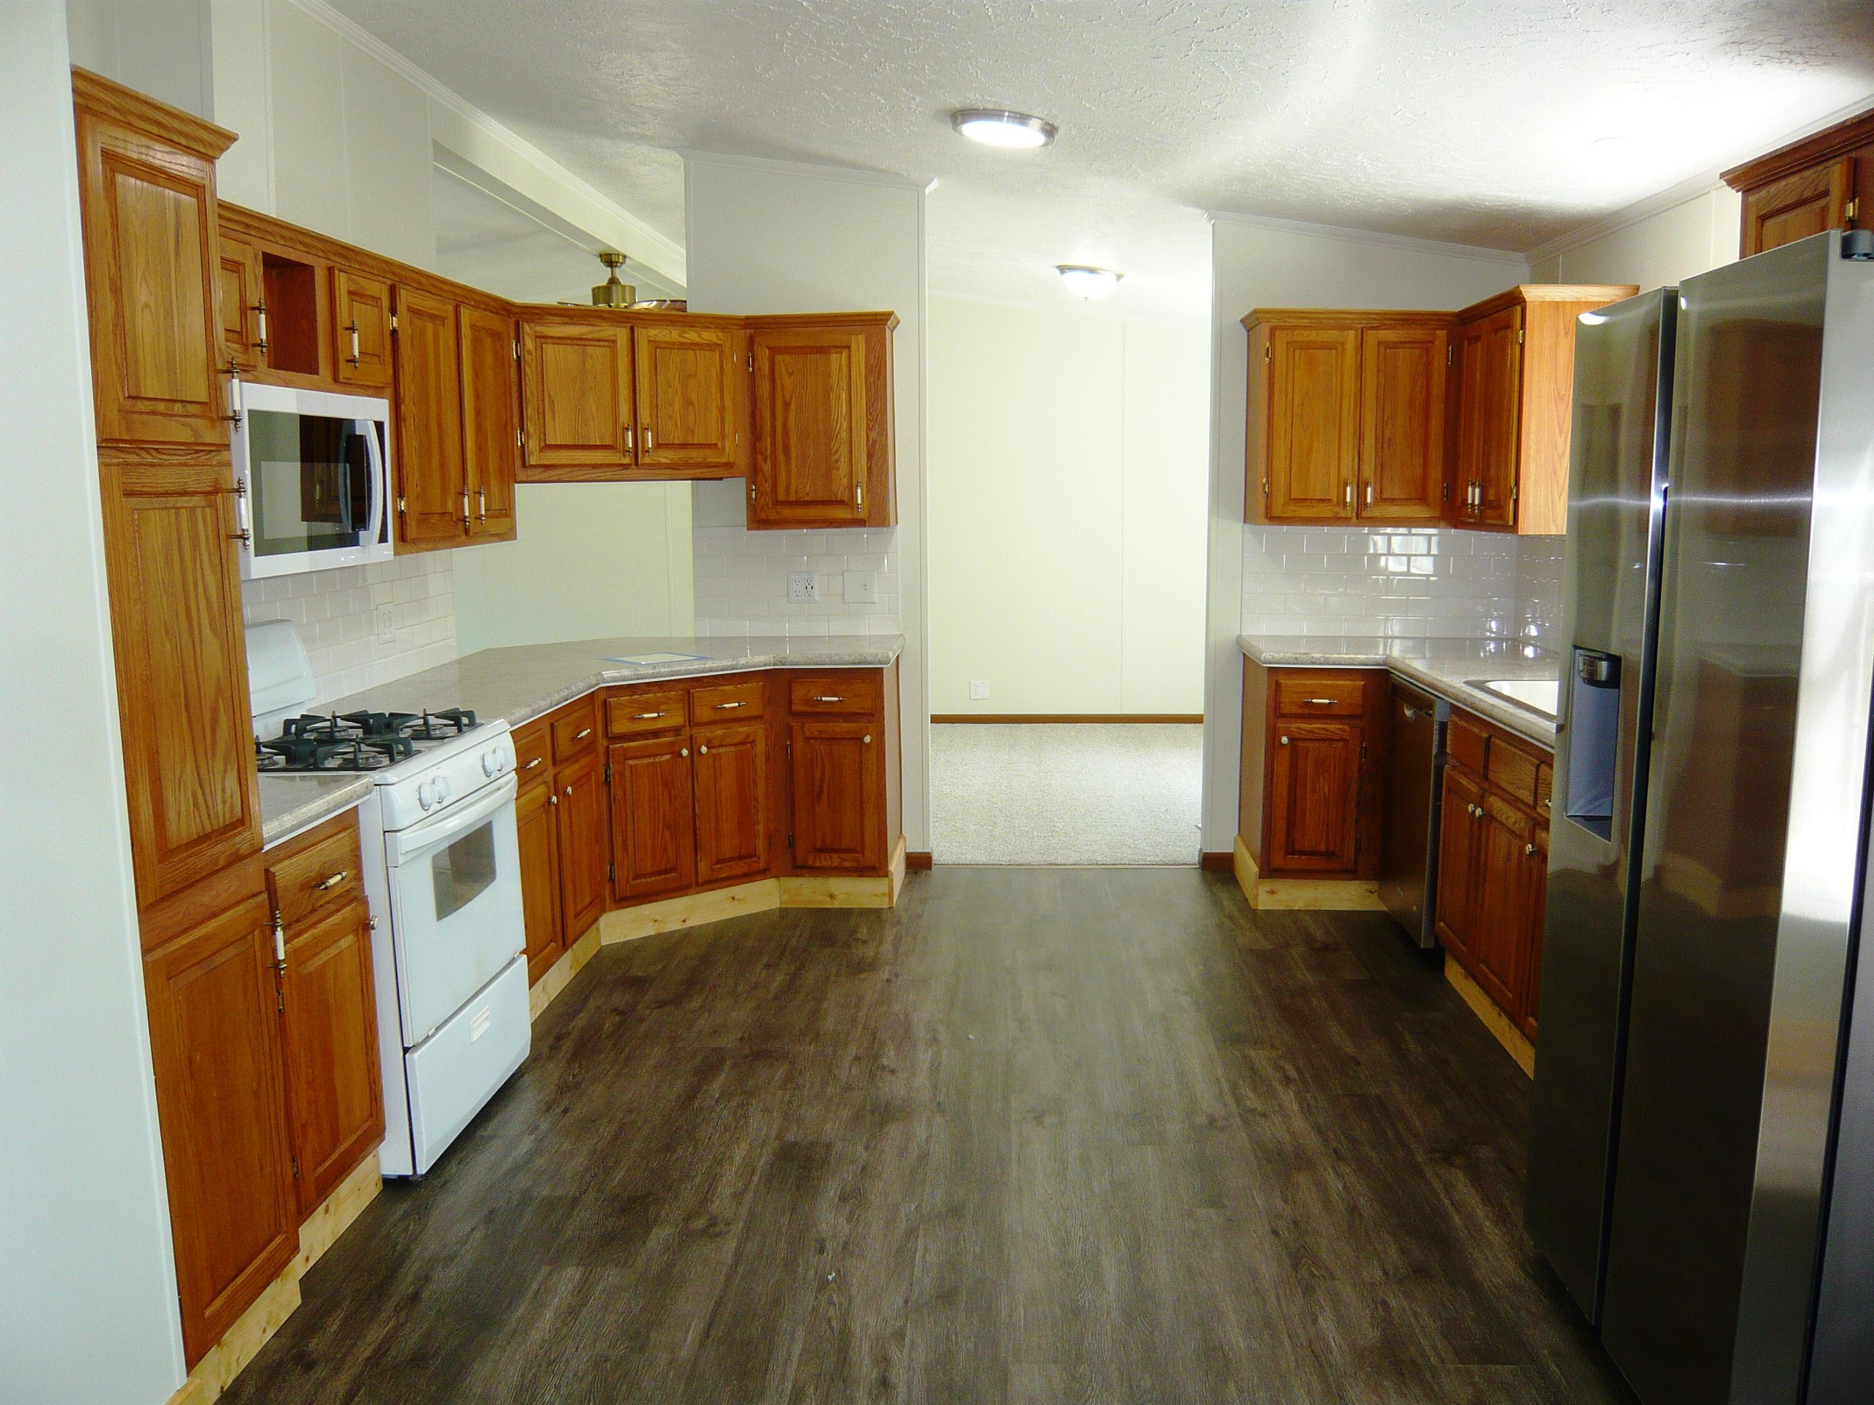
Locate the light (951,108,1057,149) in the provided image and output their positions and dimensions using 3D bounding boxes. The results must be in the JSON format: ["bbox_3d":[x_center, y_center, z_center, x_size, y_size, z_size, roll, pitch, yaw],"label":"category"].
[{"bbox_3d":[0.199,-1.701,4.496,0.320,0.055,0.320,8,9,2],"label":"light"}]

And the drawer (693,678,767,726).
[{"bbox_3d":[-0.840,-0.019,5.339,0.300,0.130,0.450,-7,11,-38],"label":"drawer"}]

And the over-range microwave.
[{"bbox_3d":[-1.544,-0.504,3.441,0.386,0.396,0.738,0,8,3],"label":"over-range microwave"}]

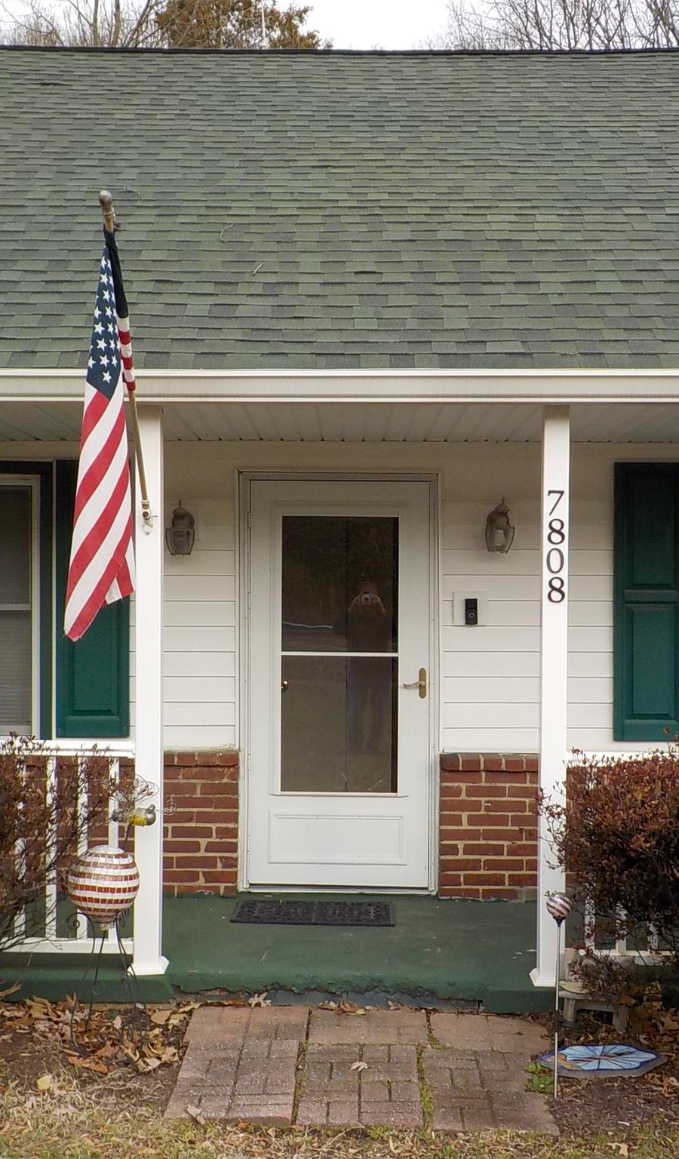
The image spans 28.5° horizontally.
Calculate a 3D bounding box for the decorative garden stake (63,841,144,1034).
[{"bbox_3d":[-0.856,1.313,4.880,0.270,0.670,0.270,0,0,1],"label":"decorative garden stake"}]

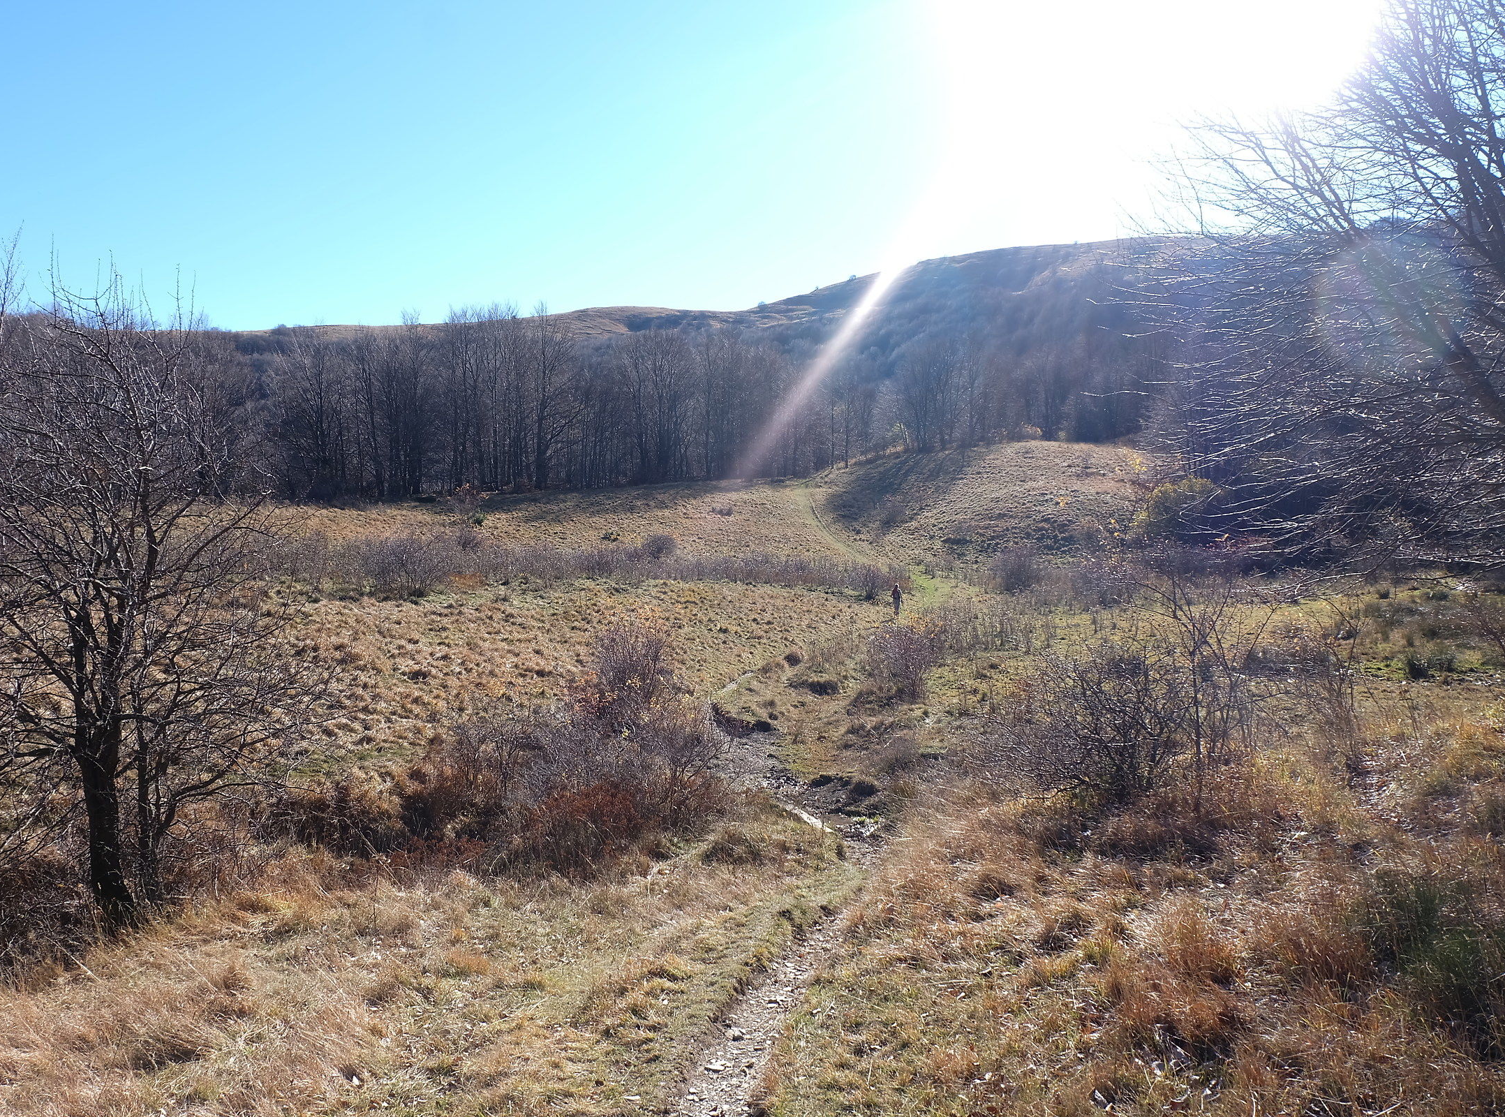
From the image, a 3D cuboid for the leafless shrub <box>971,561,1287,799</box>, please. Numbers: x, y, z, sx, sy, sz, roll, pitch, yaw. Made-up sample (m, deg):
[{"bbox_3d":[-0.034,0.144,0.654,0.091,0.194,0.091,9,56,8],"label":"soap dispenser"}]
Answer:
[{"bbox_3d":[5.241,1.763,15.500,4.040,3.180,3.030,0,2,0],"label":"leafless shrub"}]

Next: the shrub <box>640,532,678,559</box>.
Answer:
[{"bbox_3d":[-7.793,-1.036,93.000,2.990,2.240,2.690,0,2,0],"label":"shrub"}]

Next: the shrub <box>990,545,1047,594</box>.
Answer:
[{"bbox_3d":[18.125,0.713,76.000,3.840,3.320,3.460,0,2,0],"label":"shrub"}]

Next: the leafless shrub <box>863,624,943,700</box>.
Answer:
[{"bbox_3d":[4.313,3.002,32.000,2.170,2.130,1.950,0,2,0],"label":"leafless shrub"}]

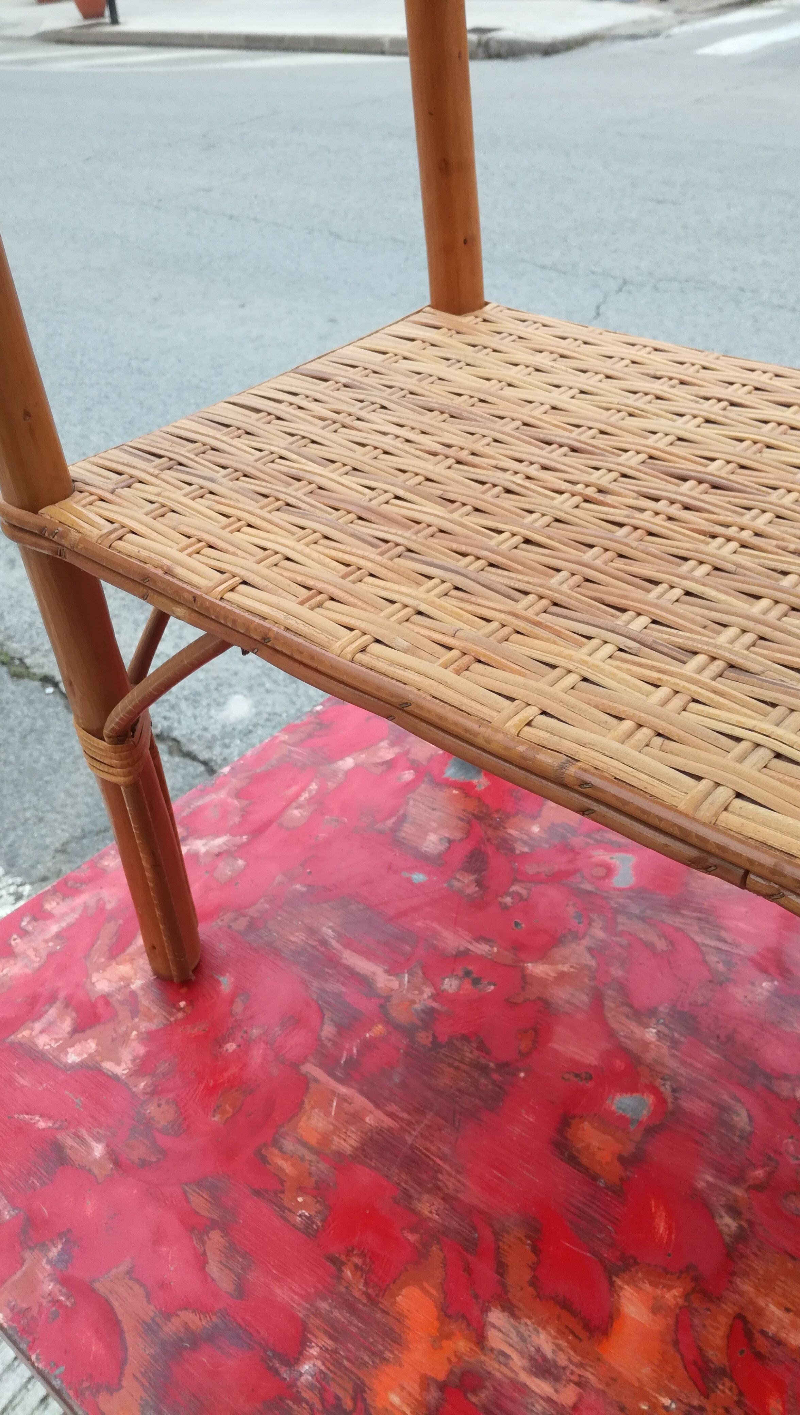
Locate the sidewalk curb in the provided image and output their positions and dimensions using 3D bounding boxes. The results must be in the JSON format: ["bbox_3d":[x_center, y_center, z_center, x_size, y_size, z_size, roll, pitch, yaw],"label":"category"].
[{"bbox_3d":[-0.636,-8.099,12.987,7.720,0.170,3.900,23,44,31],"label":"sidewalk curb"}]

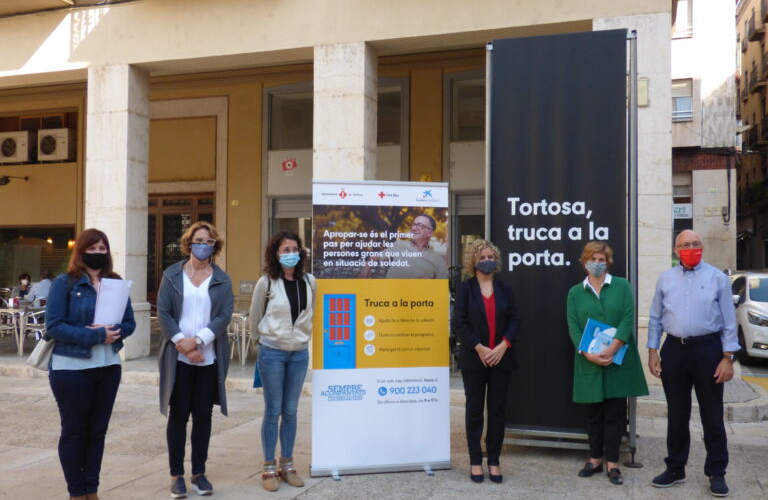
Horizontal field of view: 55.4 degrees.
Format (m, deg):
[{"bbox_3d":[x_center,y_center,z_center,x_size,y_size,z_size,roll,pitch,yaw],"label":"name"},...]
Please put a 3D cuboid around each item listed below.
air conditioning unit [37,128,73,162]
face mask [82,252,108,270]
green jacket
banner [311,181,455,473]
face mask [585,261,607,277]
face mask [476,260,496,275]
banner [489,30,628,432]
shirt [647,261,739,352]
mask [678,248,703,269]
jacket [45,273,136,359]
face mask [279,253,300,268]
[{"bbox_3d":[-6.408,-2.044,14.442,0.740,0.600,0.290,0,-1,19],"label":"air conditioning unit"},{"bbox_3d":[-1.693,0.068,4.300,0.145,0.110,0.100,1,-1,-30],"label":"face mask"},{"bbox_3d":[1.594,0.645,5.220,0.540,0.900,0.350,0,-1,21],"label":"green jacket"},{"bbox_3d":[-0.021,0.555,5.240,1.010,2.070,0.140,1,-1,-12],"label":"banner"},{"bbox_3d":[1.497,0.133,5.170,0.143,0.110,0.100,0,-1,9],"label":"face mask"},{"bbox_3d":[0.717,0.119,5.120,0.143,0.110,0.100,1,-1,-3],"label":"face mask"},{"bbox_3d":[1.354,-0.131,5.650,1.030,3.050,0.080,0,-1,16],"label":"banner"},{"bbox_3d":[2.086,0.382,4.950,0.570,0.620,0.300,0,-1,30],"label":"shirt"},{"bbox_3d":[2.042,0.054,4.870,0.145,0.123,0.100,0,-1,13],"label":"mask"},{"bbox_3d":[-1.732,0.387,4.320,0.460,0.510,0.320,1,-1,-36],"label":"jacket"},{"bbox_3d":[-0.642,0.071,4.950,0.145,0.110,0.100,1,-1,-25],"label":"face mask"}]

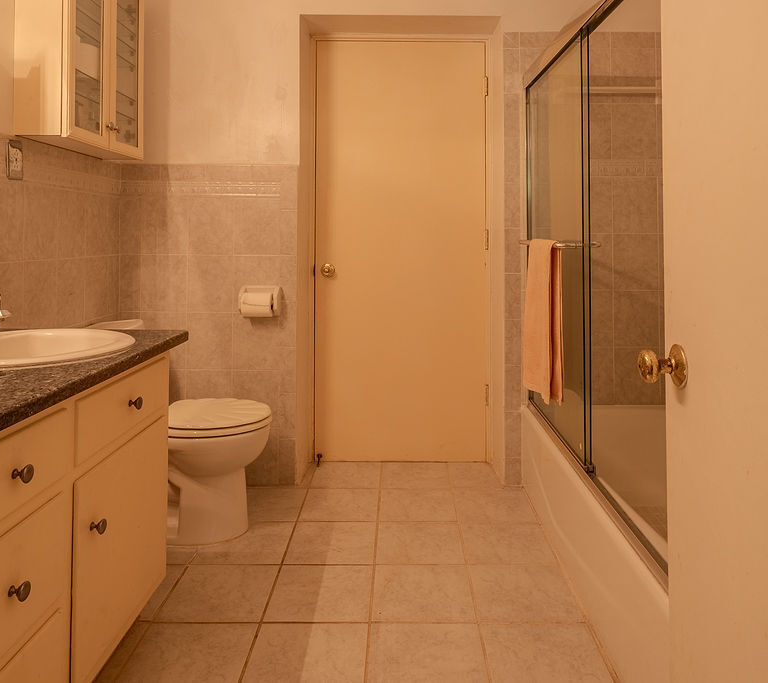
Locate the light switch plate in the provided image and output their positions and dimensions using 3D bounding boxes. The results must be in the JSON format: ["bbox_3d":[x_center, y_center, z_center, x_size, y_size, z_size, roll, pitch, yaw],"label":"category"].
[{"bbox_3d":[-1.159,-0.569,1.790,0.012,0.118,0.072,-1,9,2],"label":"light switch plate"}]

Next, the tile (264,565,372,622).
[{"bbox_3d":[-0.193,0.777,1.760,0.305,0.010,0.300,-1,9,2],"label":"tile"}]

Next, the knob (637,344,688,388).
[{"bbox_3d":[0.415,0.038,0.864,0.066,0.066,0.066,0,9,7],"label":"knob"}]

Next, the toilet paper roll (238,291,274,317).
[{"bbox_3d":[-0.538,-0.154,2.400,0.122,0.104,0.104,-1,9,2],"label":"toilet paper roll"}]

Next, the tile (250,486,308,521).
[{"bbox_3d":[-0.491,0.684,2.365,0.313,0.012,0.296,-1,10,2],"label":"tile"}]

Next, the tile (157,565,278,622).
[{"bbox_3d":[-0.504,0.781,1.769,0.305,0.010,0.300,-1,9,2],"label":"tile"}]

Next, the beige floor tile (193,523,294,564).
[{"bbox_3d":[-0.499,0.736,2.073,0.313,0.012,0.296,-1,10,2],"label":"beige floor tile"}]

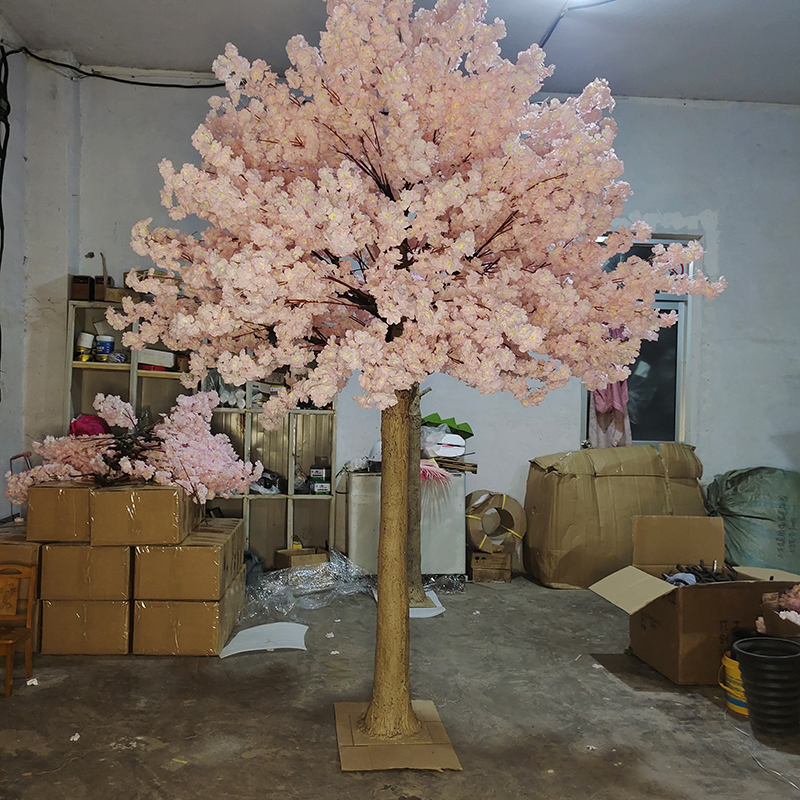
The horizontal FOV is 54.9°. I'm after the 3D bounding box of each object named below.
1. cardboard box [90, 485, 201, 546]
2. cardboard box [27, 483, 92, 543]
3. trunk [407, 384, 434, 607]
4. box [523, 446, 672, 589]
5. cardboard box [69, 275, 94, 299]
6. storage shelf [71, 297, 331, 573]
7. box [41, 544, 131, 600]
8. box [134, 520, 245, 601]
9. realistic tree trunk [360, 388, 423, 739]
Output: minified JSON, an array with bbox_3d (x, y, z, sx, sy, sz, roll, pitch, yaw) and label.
[{"bbox_3d":[-1.574,0.683,4.926,0.510,0.315,0.780,2,0,-4],"label":"cardboard box"},{"bbox_3d":[-2.016,0.675,4.896,0.362,0.308,0.800,2,0,-4],"label":"cardboard box"},{"bbox_3d":[0.103,0.704,5.959,0.270,1.647,0.250,2,0,-6],"label":"trunk"},{"bbox_3d":[1.749,1.030,6.860,1.020,1.100,0.800,2,0,-7],"label":"box"},{"bbox_3d":[-2.745,-0.948,6.711,0.165,0.223,0.200,2,0,-6],"label":"cardboard box"},{"bbox_3d":[-1.730,0.335,6.876,2.325,2.281,0.360,2,0,-6],"label":"storage shelf"},{"bbox_3d":[-1.823,0.989,4.834,0.486,0.308,0.850,2,0,-4],"label":"box"},{"bbox_3d":[-1.316,1.004,4.881,0.505,0.308,0.850,2,0,-4],"label":"box"},{"bbox_3d":[-0.031,0.728,3.562,0.270,1.572,0.270,2,0,-6],"label":"realistic tree trunk"}]

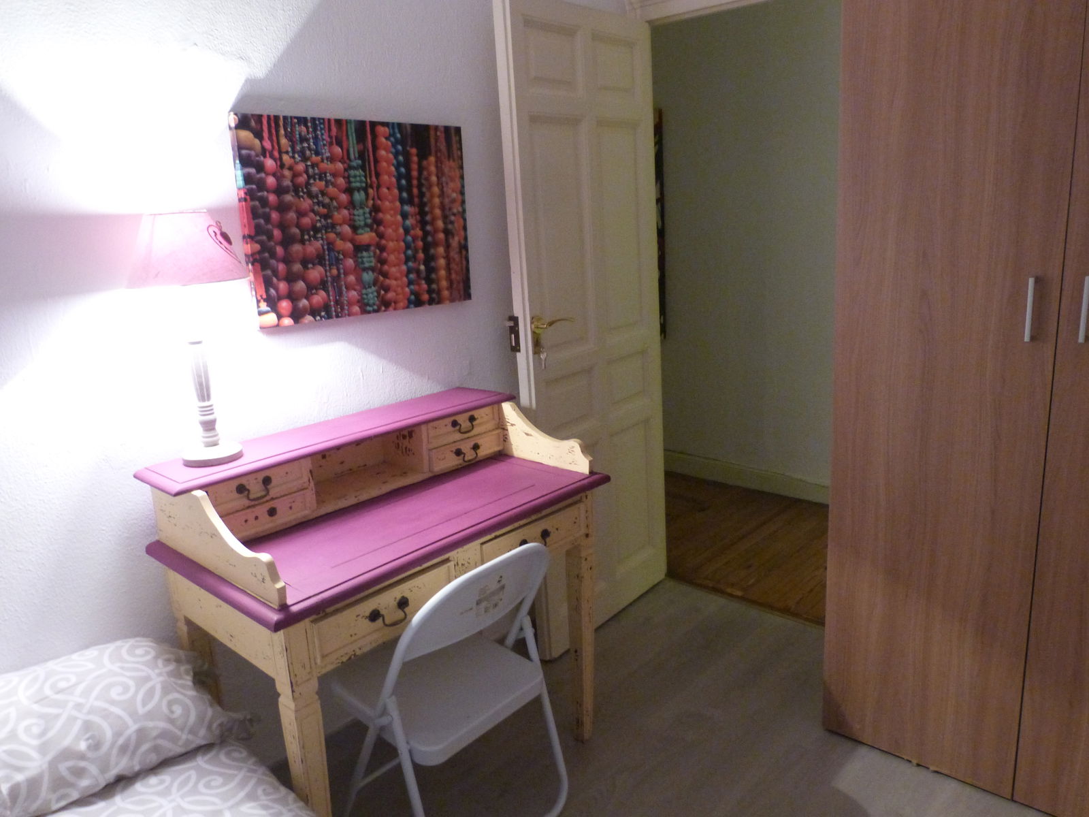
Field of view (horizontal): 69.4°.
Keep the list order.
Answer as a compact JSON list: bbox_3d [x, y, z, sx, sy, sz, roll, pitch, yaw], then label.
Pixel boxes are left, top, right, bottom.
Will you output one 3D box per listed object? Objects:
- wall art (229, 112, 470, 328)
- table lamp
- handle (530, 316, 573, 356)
[{"bbox_3d":[-0.486,-0.517,2.150,0.026,0.508,0.700,9,18,43],"label":"wall art"},{"bbox_3d":[-0.731,-0.143,1.647,0.227,0.523,0.227,9,18,43],"label":"table lamp"},{"bbox_3d":[0.029,-0.223,2.348,0.060,0.111,0.149,7,17,39],"label":"handle"}]

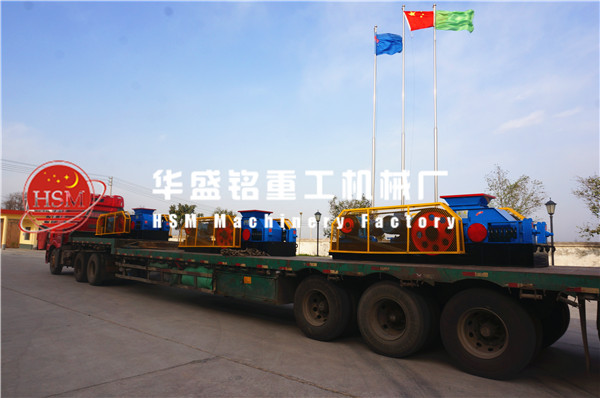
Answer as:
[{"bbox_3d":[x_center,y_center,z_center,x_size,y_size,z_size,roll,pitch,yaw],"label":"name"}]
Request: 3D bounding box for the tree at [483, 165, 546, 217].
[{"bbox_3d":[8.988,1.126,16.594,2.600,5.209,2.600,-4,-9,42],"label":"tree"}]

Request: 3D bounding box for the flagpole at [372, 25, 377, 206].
[{"bbox_3d":[3.411,-2.290,18.230,0.150,12.000,0.150,-4,-9,42],"label":"flagpole"}]

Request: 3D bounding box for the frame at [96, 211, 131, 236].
[{"bbox_3d":[-6.476,0.860,13.847,2.400,0.770,0.240,-5,-10,44],"label":"frame"}]

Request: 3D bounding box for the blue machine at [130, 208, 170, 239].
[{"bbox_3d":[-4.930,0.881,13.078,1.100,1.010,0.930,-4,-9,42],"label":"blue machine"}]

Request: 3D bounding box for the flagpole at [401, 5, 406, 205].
[{"bbox_3d":[4.444,-2.501,17.182,0.140,12.385,0.140,0,-7,14],"label":"flagpole"}]

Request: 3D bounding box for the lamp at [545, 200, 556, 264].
[{"bbox_3d":[8.982,1.705,14.188,0.420,3.500,0.420,-4,-9,42],"label":"lamp"}]

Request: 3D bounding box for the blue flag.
[{"bbox_3d":[4.082,-7.106,18.369,1.350,1.000,0.300,0,-7,12],"label":"blue flag"}]

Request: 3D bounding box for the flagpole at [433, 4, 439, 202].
[{"bbox_3d":[5.544,-2.339,16.313,0.140,11.922,0.140,-1,-7,19],"label":"flagpole"}]

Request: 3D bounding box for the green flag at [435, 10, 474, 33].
[{"bbox_3d":[6.568,-7.546,16.980,1.550,0.900,0.250,0,-7,16],"label":"green flag"}]

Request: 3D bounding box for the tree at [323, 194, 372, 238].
[{"bbox_3d":[2.768,1.957,22.221,3.000,4.454,3.000,-4,-9,42],"label":"tree"}]

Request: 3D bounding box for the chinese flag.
[{"bbox_3d":[5.282,-7.868,17.654,1.400,1.000,0.300,0,-7,17],"label":"chinese flag"}]

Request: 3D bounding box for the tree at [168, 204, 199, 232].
[{"bbox_3d":[-8.653,2.524,29.148,2.300,4.495,2.300,4,-7,-16],"label":"tree"}]

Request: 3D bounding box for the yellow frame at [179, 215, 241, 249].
[{"bbox_3d":[-2.226,0.812,9.787,2.318,0.752,0.220,-4,-9,42],"label":"yellow frame"}]

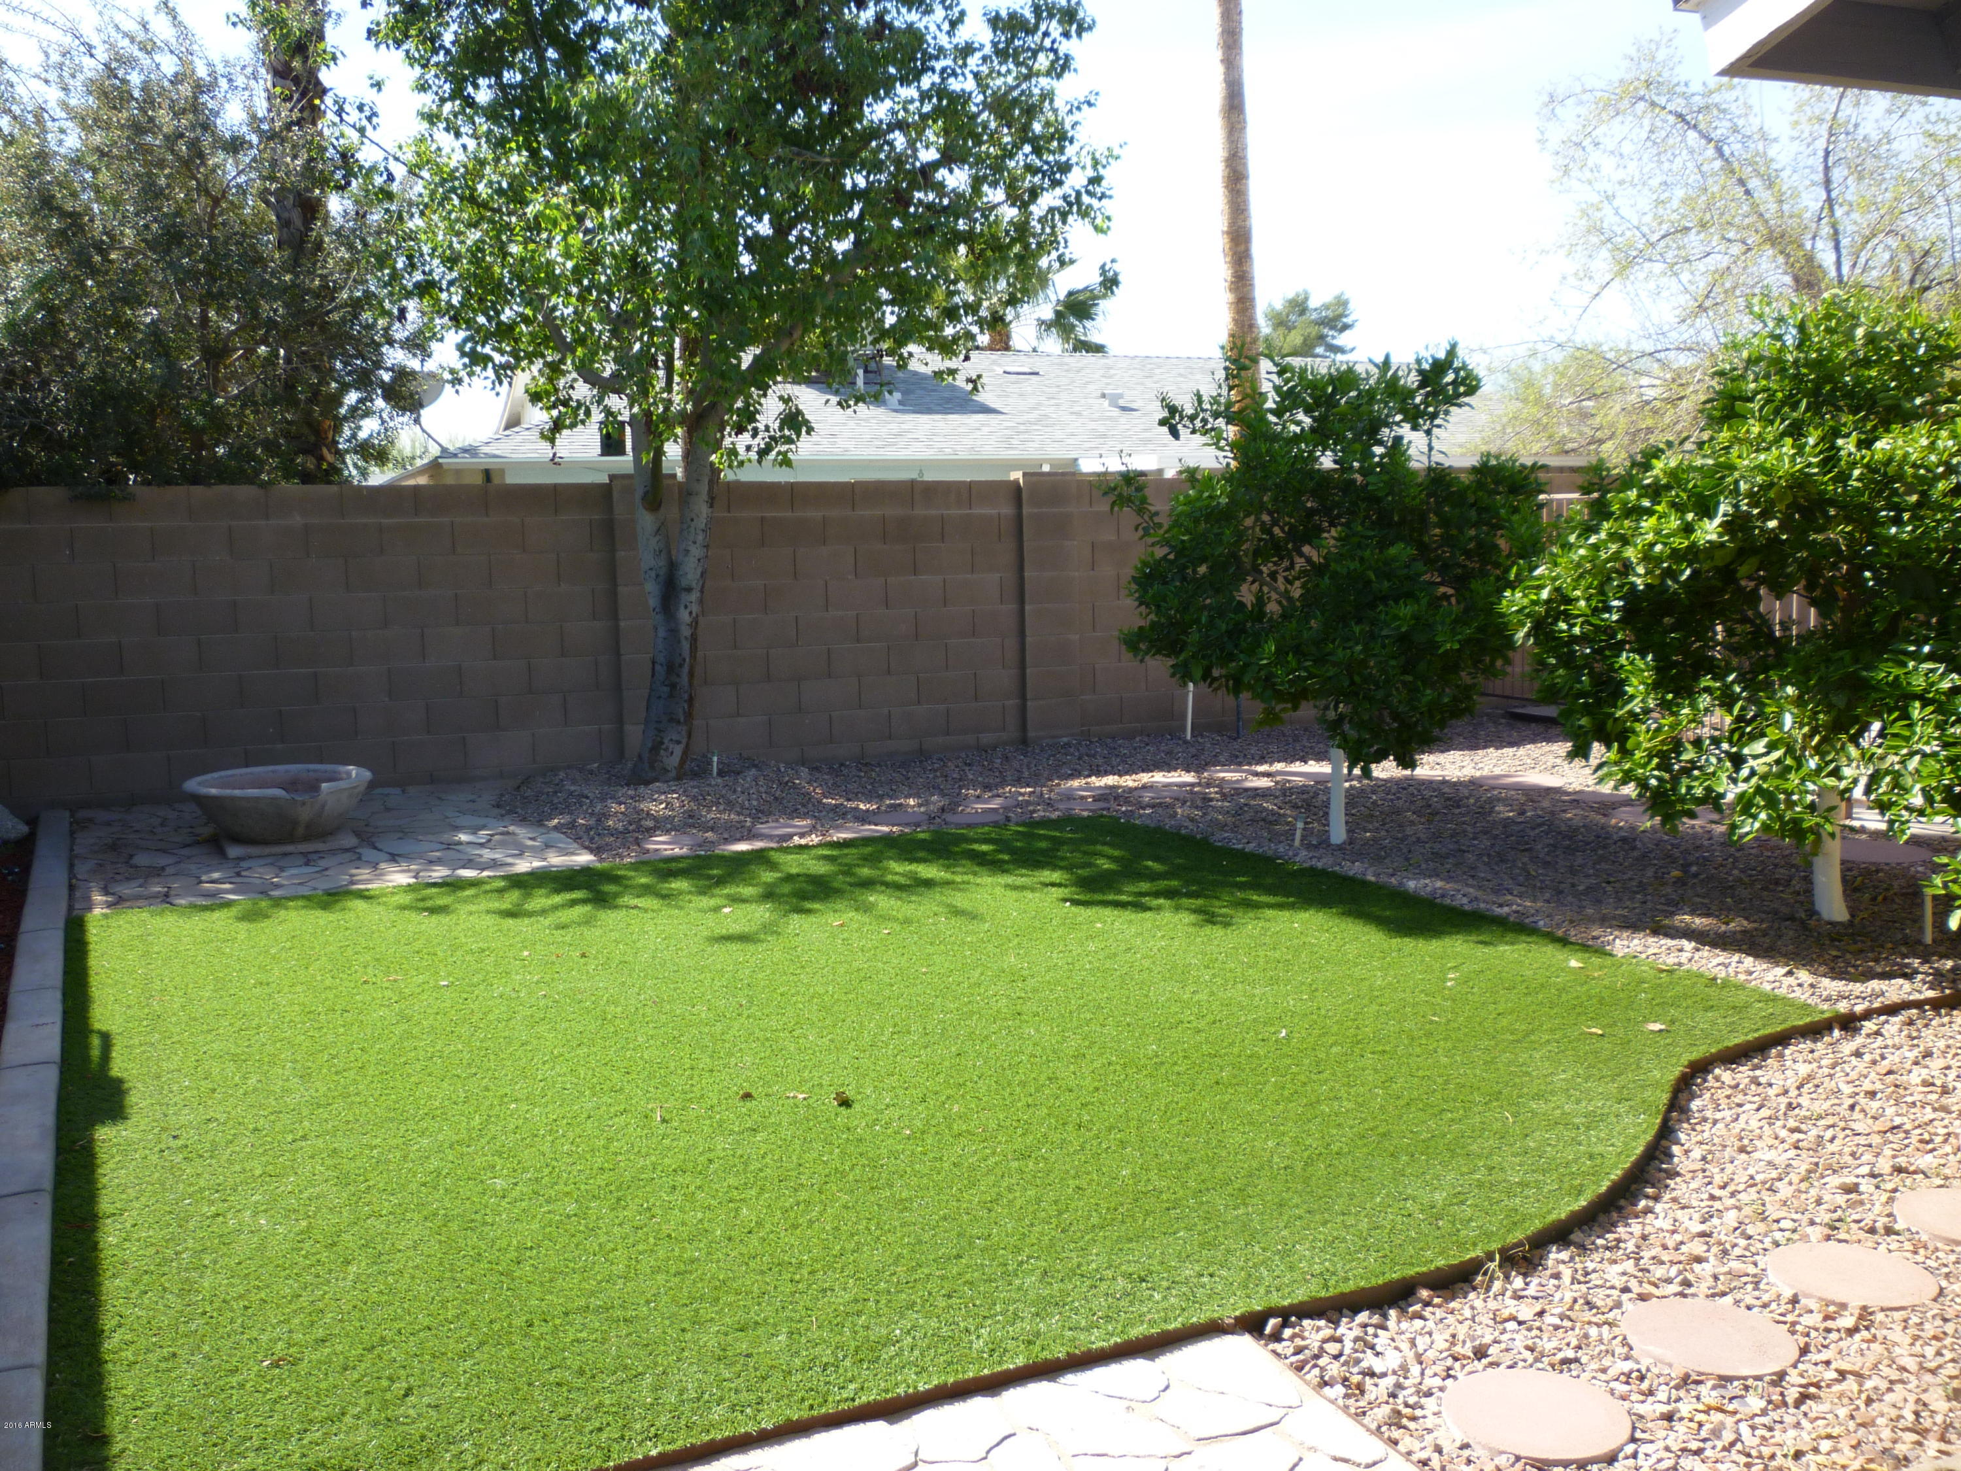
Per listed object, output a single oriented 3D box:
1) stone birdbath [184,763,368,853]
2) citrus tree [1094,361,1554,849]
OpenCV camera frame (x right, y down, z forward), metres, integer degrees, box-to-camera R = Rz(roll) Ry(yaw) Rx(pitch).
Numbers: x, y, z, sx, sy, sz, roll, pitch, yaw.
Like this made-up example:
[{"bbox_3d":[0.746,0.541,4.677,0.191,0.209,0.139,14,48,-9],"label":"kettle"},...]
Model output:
[{"bbox_3d":[-3.500,0.374,8.229,0.874,0.298,0.874,-6,9,-37],"label":"stone birdbath"},{"bbox_3d":[1.565,-0.615,7.552,1.929,2.240,1.891,-1,7,0],"label":"citrus tree"}]

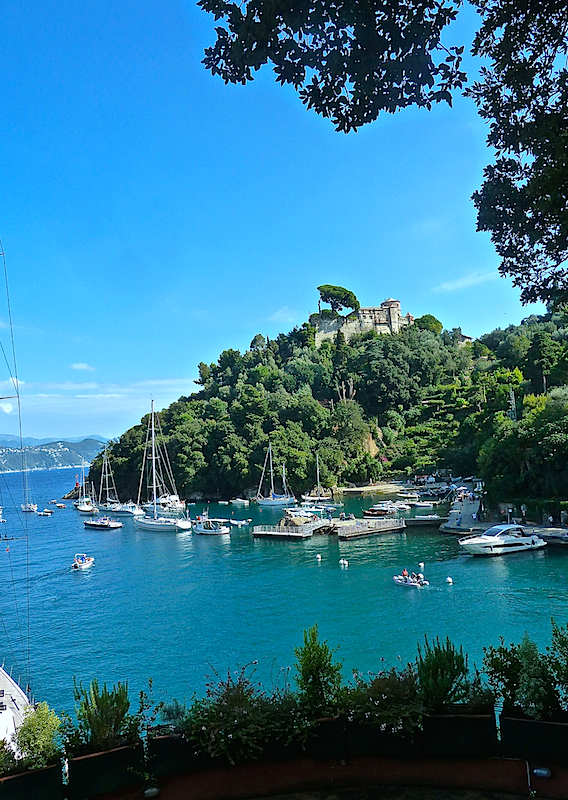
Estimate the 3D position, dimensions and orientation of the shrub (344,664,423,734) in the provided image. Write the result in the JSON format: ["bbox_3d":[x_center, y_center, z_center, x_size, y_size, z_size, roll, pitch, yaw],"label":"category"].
[{"bbox_3d":[1.122,3.377,6.516,0.844,0.713,0.637,-4,-5,8],"label":"shrub"}]

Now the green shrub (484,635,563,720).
[{"bbox_3d":[2.670,3.082,6.441,0.844,0.872,0.562,-5,-6,20],"label":"green shrub"}]

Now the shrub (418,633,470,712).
[{"bbox_3d":[1.826,3.151,6.656,0.581,0.844,0.516,-5,-5,13],"label":"shrub"}]

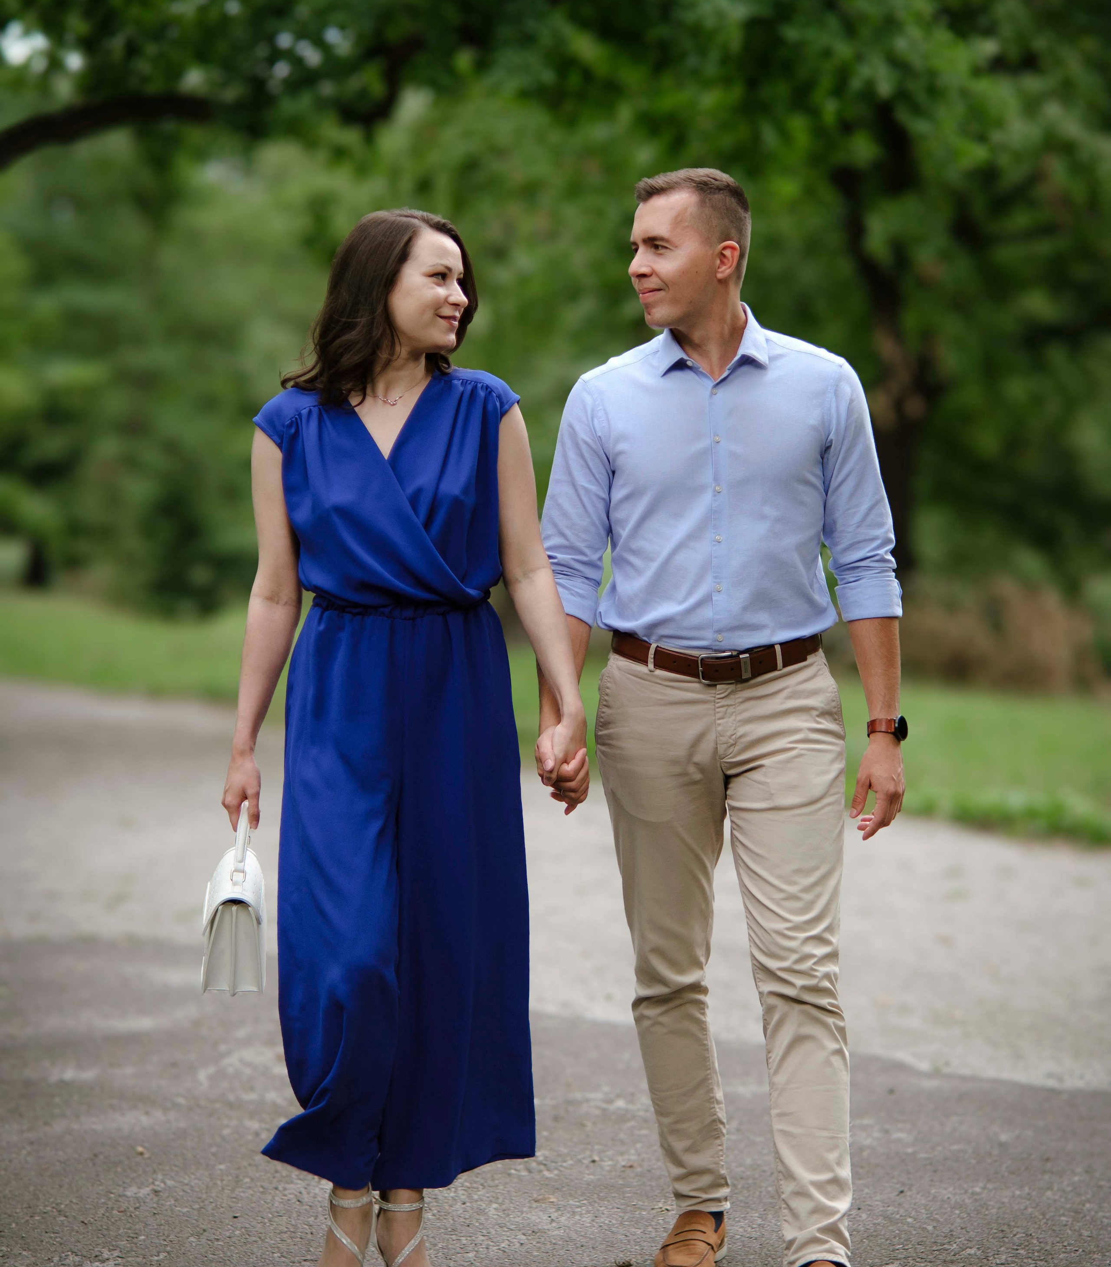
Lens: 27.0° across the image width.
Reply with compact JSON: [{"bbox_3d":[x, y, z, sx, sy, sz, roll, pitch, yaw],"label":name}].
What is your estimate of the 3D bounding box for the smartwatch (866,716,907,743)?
[{"bbox_3d":[0.528,0.151,3.680,0.058,0.044,0.060,1,2,26],"label":"smartwatch"}]

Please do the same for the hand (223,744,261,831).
[{"bbox_3d":[-0.490,0.239,3.610,0.068,0.145,0.090,0,2,-12],"label":"hand"}]

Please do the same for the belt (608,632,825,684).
[{"bbox_3d":[0.254,0.028,3.634,0.340,0.085,0.250,0,2,3],"label":"belt"}]

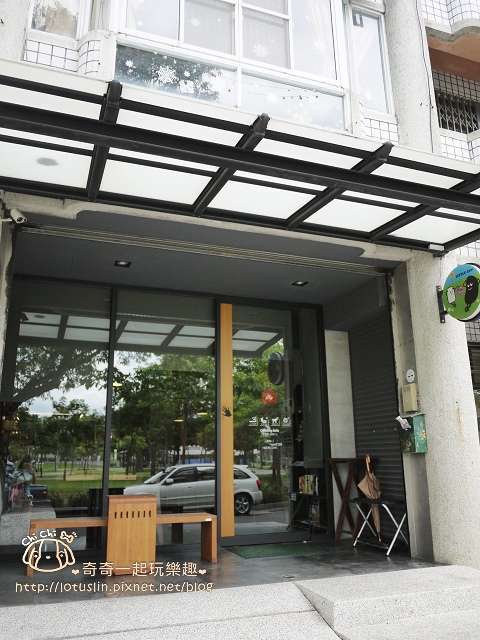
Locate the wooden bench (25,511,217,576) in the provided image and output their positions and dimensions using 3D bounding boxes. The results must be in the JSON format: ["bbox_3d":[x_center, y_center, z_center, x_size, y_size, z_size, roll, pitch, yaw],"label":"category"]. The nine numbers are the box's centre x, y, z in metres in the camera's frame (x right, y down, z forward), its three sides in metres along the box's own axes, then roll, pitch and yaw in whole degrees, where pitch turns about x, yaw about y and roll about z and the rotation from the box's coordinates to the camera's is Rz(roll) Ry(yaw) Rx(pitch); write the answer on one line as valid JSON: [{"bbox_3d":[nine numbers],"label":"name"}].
[{"bbox_3d":[-1.129,2.192,5.133,1.782,0.445,0.366,5,-16,-19],"label":"wooden bench"}]

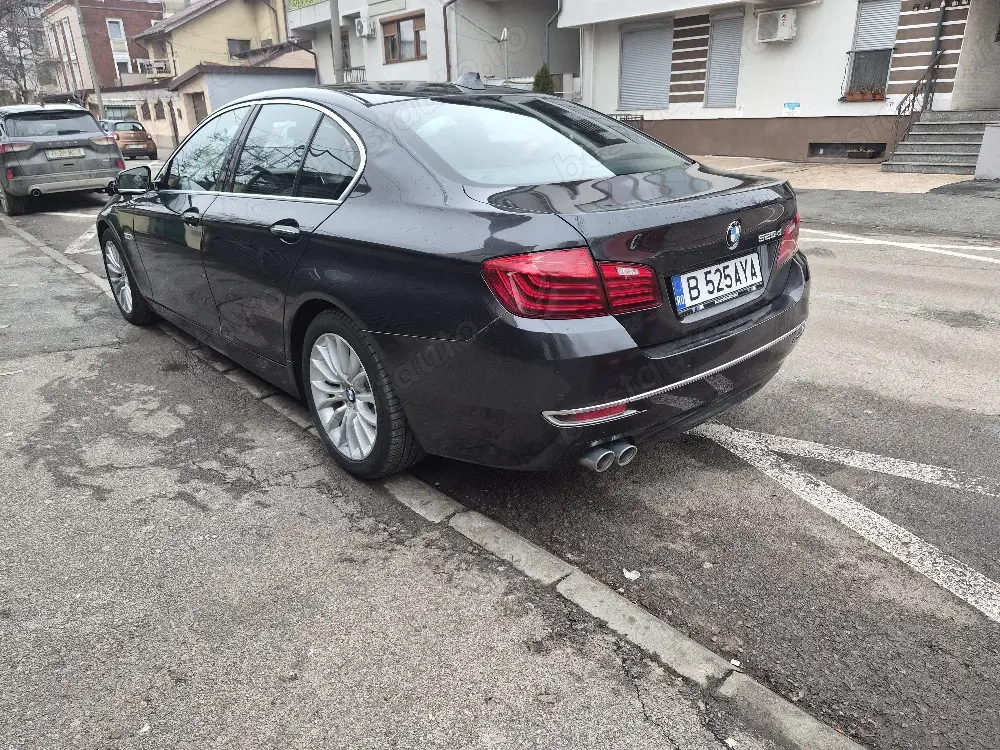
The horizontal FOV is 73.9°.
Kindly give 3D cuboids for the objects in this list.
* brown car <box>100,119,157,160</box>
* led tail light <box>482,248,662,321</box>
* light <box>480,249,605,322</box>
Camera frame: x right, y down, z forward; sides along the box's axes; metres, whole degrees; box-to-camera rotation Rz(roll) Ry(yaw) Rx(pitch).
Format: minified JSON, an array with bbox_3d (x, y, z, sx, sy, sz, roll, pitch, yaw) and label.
[{"bbox_3d":[-14.980,-9.290,26.300,1.730,1.500,3.800,-19,27,-39],"label":"brown car"},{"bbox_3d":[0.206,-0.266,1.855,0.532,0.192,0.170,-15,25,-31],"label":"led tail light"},{"bbox_3d":[0.119,-0.248,1.813,0.339,0.192,0.150,-13,24,-28],"label":"light"}]

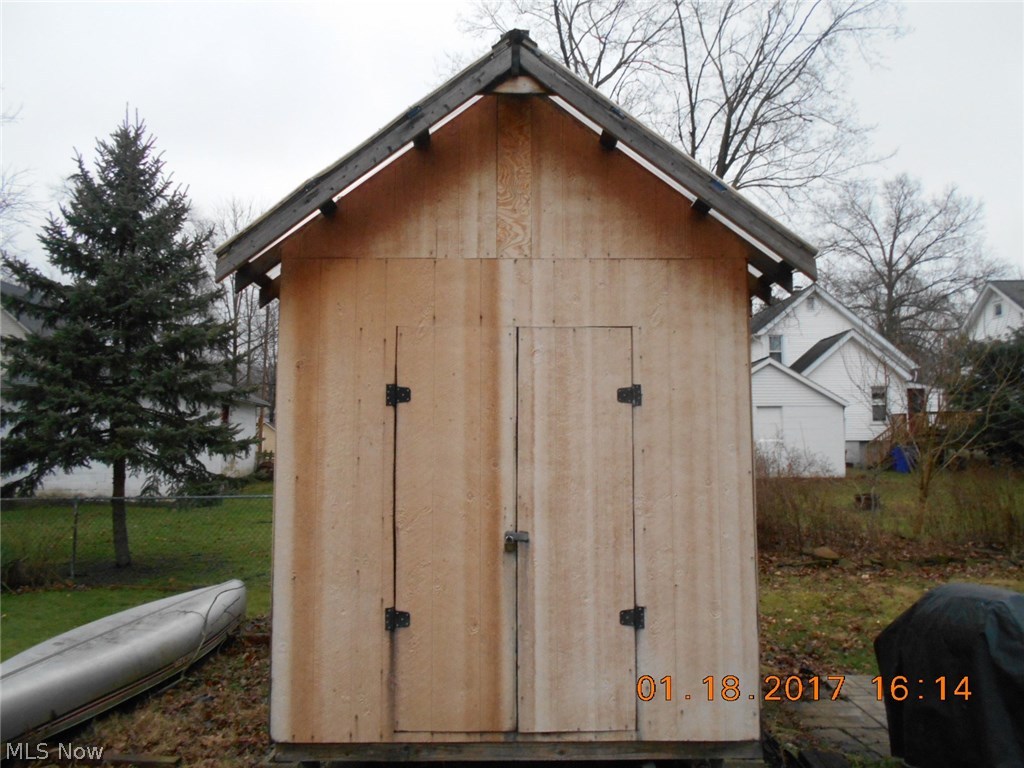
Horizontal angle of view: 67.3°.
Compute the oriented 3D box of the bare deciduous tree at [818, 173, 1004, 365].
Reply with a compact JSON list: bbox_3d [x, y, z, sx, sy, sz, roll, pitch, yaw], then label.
[{"bbox_3d":[28.615,-5.086,56.517,14.200,20.540,13.500,0,-4,0],"label":"bare deciduous tree"}]

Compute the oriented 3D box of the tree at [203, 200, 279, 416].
[{"bbox_3d":[-16.061,-3.171,45.349,5.200,15.300,5.200,0,-4,0],"label":"tree"}]

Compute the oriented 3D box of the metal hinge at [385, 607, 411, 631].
[{"bbox_3d":[-0.576,1.186,3.870,0.126,0.114,0.015,0,-4,0],"label":"metal hinge"}]

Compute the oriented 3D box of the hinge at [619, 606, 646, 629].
[{"bbox_3d":[0.608,1.181,3.877,0.125,0.112,0.015,0,-4,0],"label":"hinge"}]

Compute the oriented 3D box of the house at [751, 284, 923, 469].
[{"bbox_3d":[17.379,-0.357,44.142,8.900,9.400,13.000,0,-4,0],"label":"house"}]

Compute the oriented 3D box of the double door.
[{"bbox_3d":[0.015,0.723,3.928,1.220,2.040,0.045,0,-4,0],"label":"double door"}]

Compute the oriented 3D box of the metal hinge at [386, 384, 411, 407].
[{"bbox_3d":[-0.583,0.059,3.952,0.126,0.113,0.015,0,-4,0],"label":"metal hinge"}]

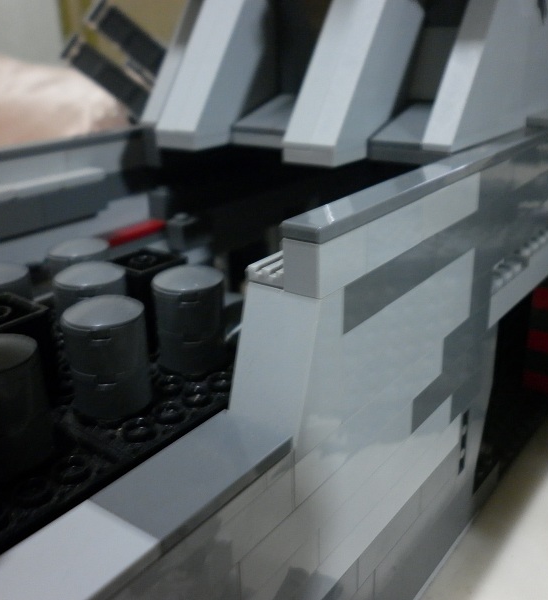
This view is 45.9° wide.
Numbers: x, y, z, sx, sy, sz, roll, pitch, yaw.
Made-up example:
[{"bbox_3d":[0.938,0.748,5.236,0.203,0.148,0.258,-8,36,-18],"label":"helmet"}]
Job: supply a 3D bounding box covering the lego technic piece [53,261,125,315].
[{"bbox_3d":[-0.042,0.003,0.151,0.016,0.022,0.016,14,26,35],"label":"lego technic piece"}]

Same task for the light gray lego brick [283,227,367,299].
[{"bbox_3d":[0.009,-0.008,0.116,0.008,0.010,0.016,14,26,34],"label":"light gray lego brick"}]

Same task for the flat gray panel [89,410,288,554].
[{"bbox_3d":[-0.012,0.028,0.105,0.016,0.003,0.032,14,26,35],"label":"flat gray panel"}]

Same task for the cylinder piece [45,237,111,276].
[{"bbox_3d":[-0.050,-0.004,0.173,0.016,0.020,0.016,14,27,35],"label":"cylinder piece"}]

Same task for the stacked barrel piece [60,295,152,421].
[{"bbox_3d":[-0.033,0.012,0.131,0.016,0.021,0.016,-1,22,1],"label":"stacked barrel piece"}]

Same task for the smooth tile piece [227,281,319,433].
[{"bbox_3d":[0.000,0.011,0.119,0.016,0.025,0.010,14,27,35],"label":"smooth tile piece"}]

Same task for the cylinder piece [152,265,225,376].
[{"bbox_3d":[-0.019,0.003,0.147,0.016,0.022,0.016,14,26,35],"label":"cylinder piece"}]

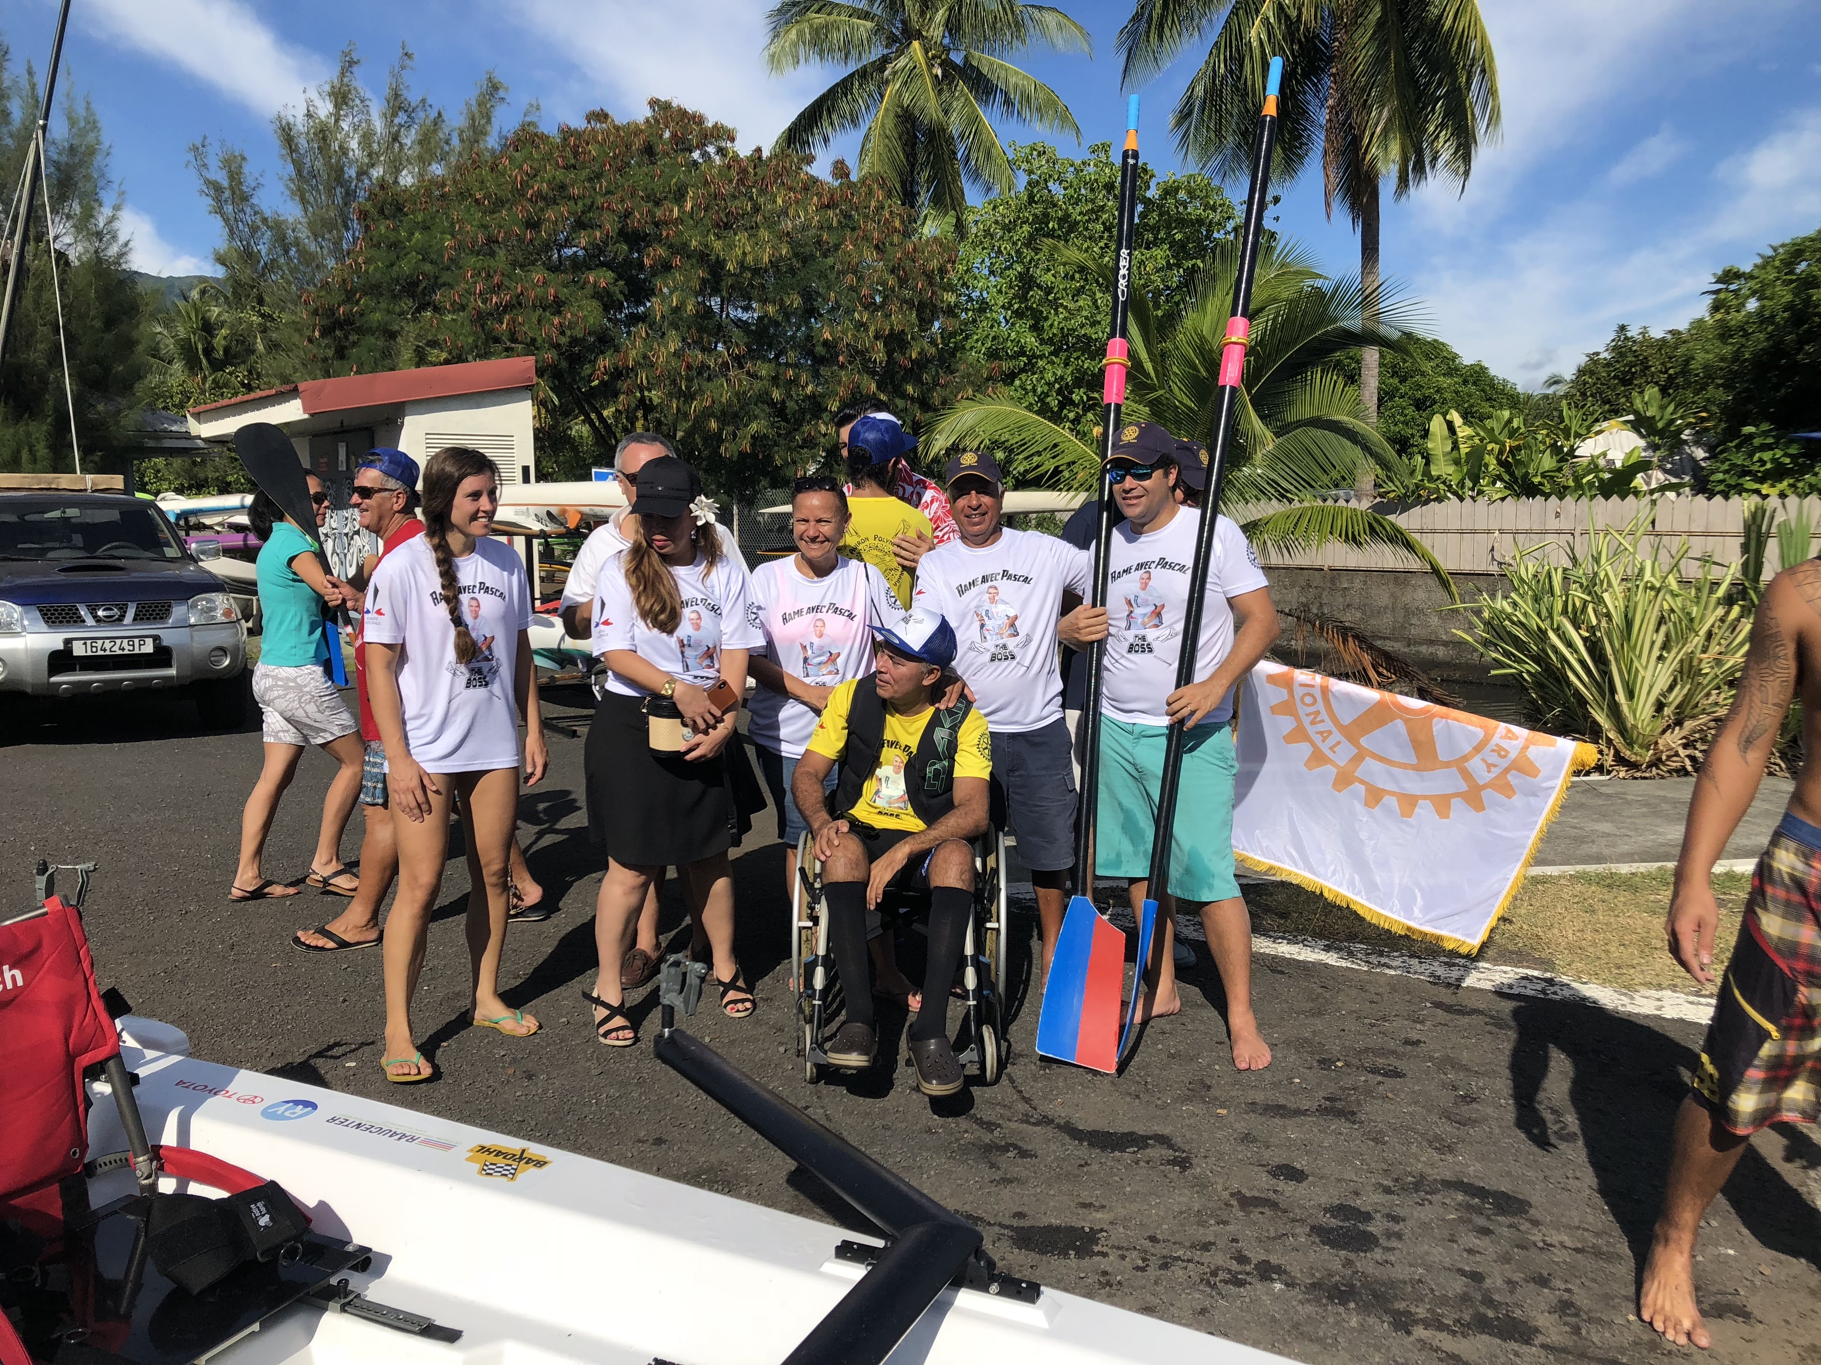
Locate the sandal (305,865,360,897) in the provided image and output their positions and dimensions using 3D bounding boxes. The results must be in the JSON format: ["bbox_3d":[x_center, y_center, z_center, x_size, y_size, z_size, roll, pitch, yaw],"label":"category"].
[{"bbox_3d":[-2.286,0.800,5.889,0.250,0.075,0.090,7,9,11],"label":"sandal"}]

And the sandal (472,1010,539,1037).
[{"bbox_3d":[-1.197,0.993,4.384,0.240,0.060,0.088,3,8,29],"label":"sandal"}]

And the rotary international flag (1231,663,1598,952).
[{"bbox_3d":[1.470,0.383,4.750,1.160,0.730,0.120,16,11,12],"label":"rotary international flag"}]

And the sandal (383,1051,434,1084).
[{"bbox_3d":[-1.406,1.036,4.081,0.090,0.060,0.240,-5,8,-26],"label":"sandal"}]

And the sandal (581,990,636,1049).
[{"bbox_3d":[-0.890,0.986,4.409,0.105,0.110,0.245,-4,7,-22],"label":"sandal"}]

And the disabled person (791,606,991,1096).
[{"bbox_3d":[-0.038,0.409,4.055,0.560,1.210,0.780,-1,7,4],"label":"disabled person"}]

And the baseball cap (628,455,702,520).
[{"bbox_3d":[-0.679,-0.534,4.050,0.185,0.155,0.255,0,29,7],"label":"baseball cap"}]

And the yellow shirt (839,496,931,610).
[{"bbox_3d":[-0.109,-0.282,5.000,0.520,0.700,0.270,0,7,9],"label":"yellow shirt"}]

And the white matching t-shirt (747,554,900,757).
[{"bbox_3d":[-0.264,-0.087,4.600,0.500,0.650,0.270,-1,7,-4],"label":"white matching t-shirt"}]

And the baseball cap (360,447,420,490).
[{"bbox_3d":[-1.801,-0.731,5.130,0.235,0.140,0.180,21,4,-9],"label":"baseball cap"}]

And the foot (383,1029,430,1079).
[{"bbox_3d":[-1.430,1.034,4.163,0.105,0.090,0.250,-4,8,-27],"label":"foot"}]

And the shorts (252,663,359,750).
[{"bbox_3d":[-2.374,0.086,5.770,0.375,0.340,0.330,-1,7,-1],"label":"shorts"}]

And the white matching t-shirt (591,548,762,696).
[{"bbox_3d":[-0.682,-0.177,4.320,0.470,0.460,0.280,-5,8,-30],"label":"white matching t-shirt"}]

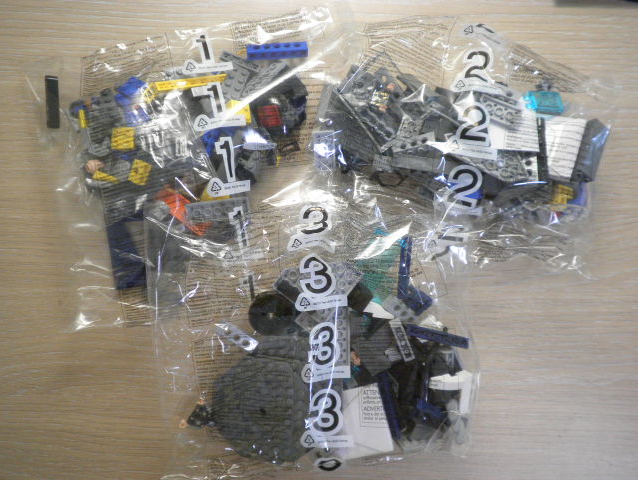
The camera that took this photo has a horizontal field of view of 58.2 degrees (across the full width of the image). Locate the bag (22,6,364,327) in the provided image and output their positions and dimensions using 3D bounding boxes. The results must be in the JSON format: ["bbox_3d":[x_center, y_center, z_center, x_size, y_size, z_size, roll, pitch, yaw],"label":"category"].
[{"bbox_3d":[-0.091,-0.056,0.437,0.240,0.040,0.203,-10,87,-1],"label":"bag"}]

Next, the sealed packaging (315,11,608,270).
[{"bbox_3d":[0.113,-0.071,0.446,0.228,0.042,0.192,2,84,0],"label":"sealed packaging"}]

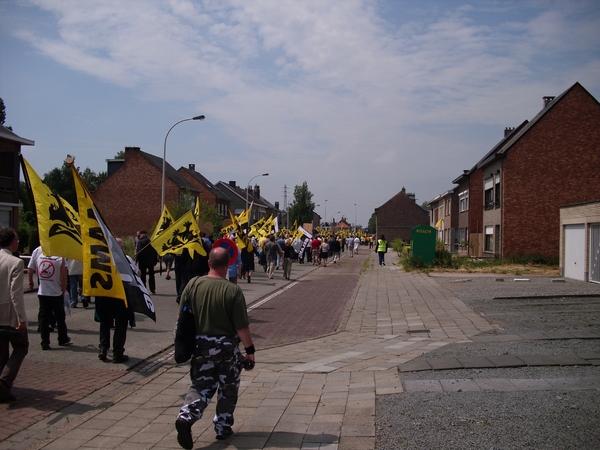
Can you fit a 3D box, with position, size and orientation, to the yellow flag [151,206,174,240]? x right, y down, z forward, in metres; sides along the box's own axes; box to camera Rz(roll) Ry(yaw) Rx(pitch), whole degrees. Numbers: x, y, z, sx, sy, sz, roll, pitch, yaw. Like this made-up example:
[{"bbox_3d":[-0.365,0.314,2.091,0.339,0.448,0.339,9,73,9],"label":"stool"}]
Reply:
[{"bbox_3d":[-3.828,-0.070,17.500,0.800,1.050,0.350,0,-1,0],"label":"yellow flag"}]

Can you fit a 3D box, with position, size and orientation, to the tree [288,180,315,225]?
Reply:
[{"bbox_3d":[0.311,-1.751,97.000,4.100,10.500,4.100,0,-1,7],"label":"tree"}]

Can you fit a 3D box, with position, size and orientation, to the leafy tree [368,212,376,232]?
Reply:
[{"bbox_3d":[13.731,0.756,112.000,3.600,6.000,3.600,0,-1,7],"label":"leafy tree"}]

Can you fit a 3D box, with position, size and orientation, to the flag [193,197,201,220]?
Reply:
[{"bbox_3d":[-3.815,-0.571,23.000,0.320,0.950,0.300,0,-1,0],"label":"flag"}]

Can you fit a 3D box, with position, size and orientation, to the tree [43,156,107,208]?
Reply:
[{"bbox_3d":[-23.851,-2.313,66.000,6.000,9.800,6.000,0,-1,7],"label":"tree"}]

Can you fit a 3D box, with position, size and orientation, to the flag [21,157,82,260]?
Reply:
[{"bbox_3d":[-3.696,-0.246,9.300,0.900,1.500,0.450,1,-1,-11],"label":"flag"}]

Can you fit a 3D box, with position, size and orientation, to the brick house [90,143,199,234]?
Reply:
[{"bbox_3d":[-14.505,-2.086,60.903,8.400,9.600,6.900,0,-1,7],"label":"brick house"}]

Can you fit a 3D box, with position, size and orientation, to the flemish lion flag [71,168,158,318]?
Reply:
[{"bbox_3d":[-2.511,0.236,8.400,1.100,2.000,0.500,0,-1,0],"label":"flemish lion flag"}]

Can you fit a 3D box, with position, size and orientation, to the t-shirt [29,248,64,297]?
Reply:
[{"bbox_3d":[-3.973,0.746,9.800,0.520,0.740,0.300,0,-1,7],"label":"t-shirt"}]

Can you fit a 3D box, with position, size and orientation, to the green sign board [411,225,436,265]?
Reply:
[{"bbox_3d":[7.182,1.234,36.200,1.320,2.300,1.200,0,-1,7],"label":"green sign board"}]

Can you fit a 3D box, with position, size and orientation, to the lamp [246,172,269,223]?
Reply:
[{"bbox_3d":[-4.058,-1.129,60.000,2.100,7.900,0.300,0,-1,7],"label":"lamp"}]

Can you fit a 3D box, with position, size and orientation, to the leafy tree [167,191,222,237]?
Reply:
[{"bbox_3d":[-8.077,-0.067,48.000,3.800,5.200,3.800,0,-1,7],"label":"leafy tree"}]

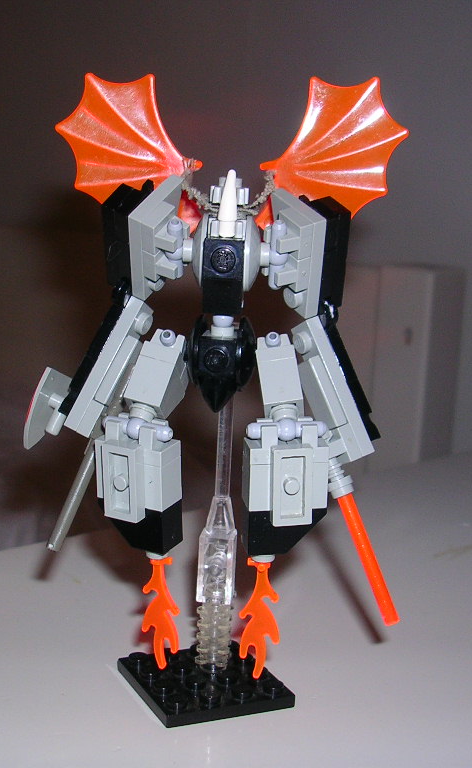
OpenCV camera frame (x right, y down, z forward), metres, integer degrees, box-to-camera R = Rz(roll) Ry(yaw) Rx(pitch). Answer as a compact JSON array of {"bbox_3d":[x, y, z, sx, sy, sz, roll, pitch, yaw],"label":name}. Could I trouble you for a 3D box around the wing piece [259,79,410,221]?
[{"bbox_3d":[0.022,-0.052,0.247,0.032,0.033,0.009,2,10,-7],"label":"wing piece"}]

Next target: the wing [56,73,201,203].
[{"bbox_3d":[-0.024,-0.053,0.252,0.032,0.033,0.009,6,10,15],"label":"wing"}]

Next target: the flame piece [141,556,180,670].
[{"bbox_3d":[-0.017,0.051,0.253,0.008,0.025,0.004,2,10,22],"label":"flame piece"}]

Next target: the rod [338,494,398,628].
[{"bbox_3d":[0.028,0.036,0.236,0.003,0.031,0.003,-21,12,0],"label":"rod"}]

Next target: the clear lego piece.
[{"bbox_3d":[-0.004,0.035,0.266,0.009,0.067,0.009,4,10,6],"label":"clear lego piece"}]

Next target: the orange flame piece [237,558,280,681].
[{"bbox_3d":[0.005,0.050,0.240,0.009,0.026,0.004,3,10,-5],"label":"orange flame piece"}]

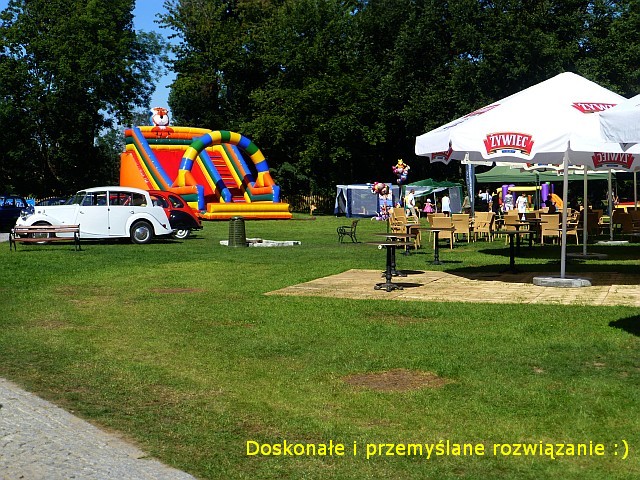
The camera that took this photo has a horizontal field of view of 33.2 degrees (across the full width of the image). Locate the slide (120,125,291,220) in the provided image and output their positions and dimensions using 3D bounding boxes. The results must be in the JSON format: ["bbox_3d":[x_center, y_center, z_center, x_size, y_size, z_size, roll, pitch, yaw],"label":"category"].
[{"bbox_3d":[-7.354,-4.395,69.173,6.500,5.900,9.400,-2,3,-39],"label":"slide"}]

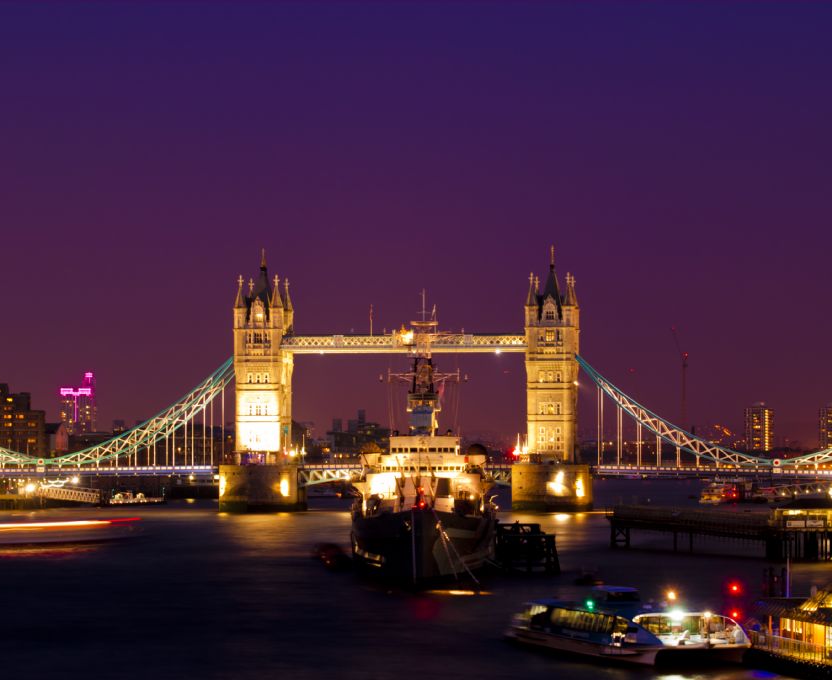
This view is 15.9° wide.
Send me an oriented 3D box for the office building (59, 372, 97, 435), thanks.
[{"bbox_3d":[-554.117,127.118,4888.722,56.000,147.000,46.000,0,-2,-6],"label":"office building"}]

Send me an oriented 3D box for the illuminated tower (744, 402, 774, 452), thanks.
[{"bbox_3d":[299.765,84.343,2598.677,24.500,58.800,22.000,0,-2,6],"label":"illuminated tower"}]

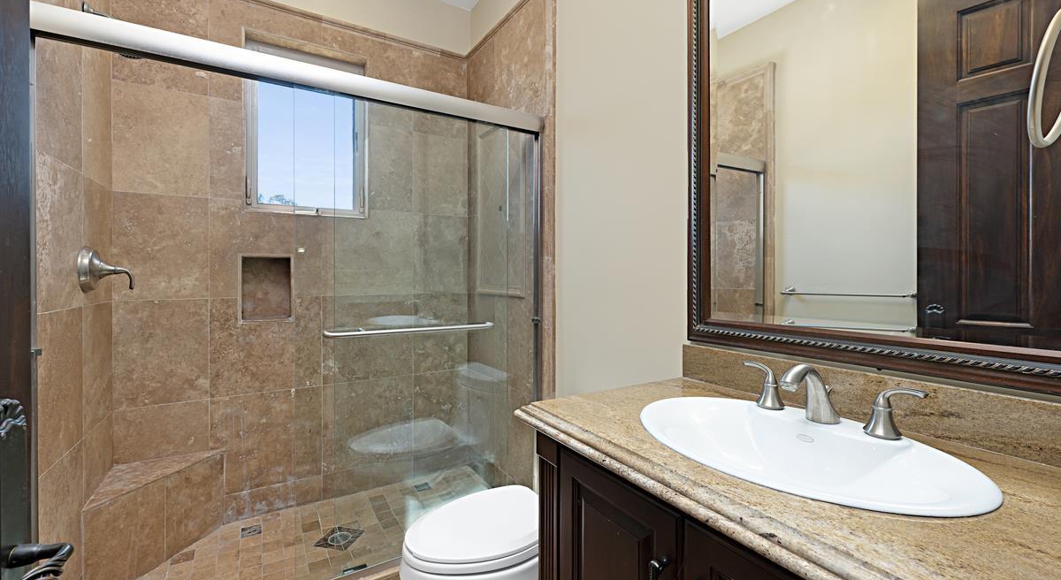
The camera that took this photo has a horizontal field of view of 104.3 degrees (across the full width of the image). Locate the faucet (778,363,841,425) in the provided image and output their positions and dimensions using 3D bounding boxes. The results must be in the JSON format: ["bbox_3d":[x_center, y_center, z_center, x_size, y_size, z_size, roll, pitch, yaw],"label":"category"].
[{"bbox_3d":[0.561,0.206,0.824,0.173,0.122,0.053,-1,1,-31],"label":"faucet"}]

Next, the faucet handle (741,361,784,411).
[{"bbox_3d":[0.526,0.214,0.933,0.056,0.088,0.093,0,0,-29],"label":"faucet handle"}]

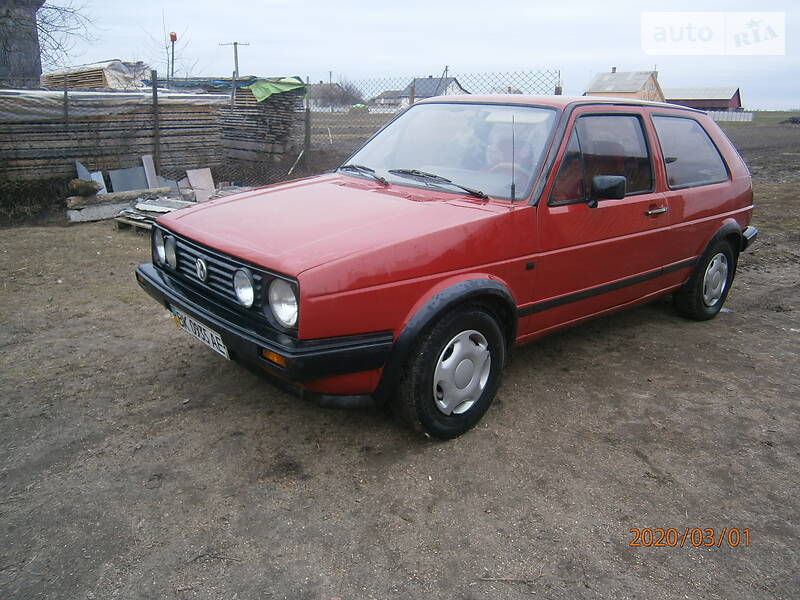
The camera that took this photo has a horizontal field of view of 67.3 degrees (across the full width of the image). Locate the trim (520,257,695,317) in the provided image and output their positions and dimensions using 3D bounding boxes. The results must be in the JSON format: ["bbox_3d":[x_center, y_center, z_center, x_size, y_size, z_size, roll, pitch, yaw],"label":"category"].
[{"bbox_3d":[1.153,-0.094,3.105,1.730,0.050,0.025,-12,22,-39],"label":"trim"}]

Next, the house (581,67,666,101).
[{"bbox_3d":[29.185,-26.466,78.675,7.284,6.437,7.750,-15,24,-42],"label":"house"}]

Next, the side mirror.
[{"bbox_3d":[0.899,-0.475,2.630,0.085,0.125,0.170,-13,22,-40],"label":"side mirror"}]

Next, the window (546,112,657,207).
[{"bbox_3d":[0.978,-0.701,2.921,0.970,0.425,0.040,-13,4,-39],"label":"window"}]

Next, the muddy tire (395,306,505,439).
[{"bbox_3d":[0.188,0.275,2.459,0.575,0.575,0.178,-13,22,-40],"label":"muddy tire"}]

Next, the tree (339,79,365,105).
[{"bbox_3d":[-8.537,-37.384,108.000,4.400,4.800,4.200,-1,17,-4],"label":"tree"}]

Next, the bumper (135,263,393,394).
[{"bbox_3d":[-0.715,0.016,2.512,0.410,0.155,1.610,-13,22,-40],"label":"bumper"}]

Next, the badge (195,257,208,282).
[{"bbox_3d":[-0.791,-0.118,2.395,0.018,0.100,0.100,-13,22,-40],"label":"badge"}]

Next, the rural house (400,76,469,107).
[{"bbox_3d":[5.704,-33.775,100.394,7.450,6.217,9.697,-13,22,-37],"label":"rural house"}]

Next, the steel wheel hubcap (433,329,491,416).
[{"bbox_3d":[0.263,0.307,2.517,0.375,0.375,0.050,-15,24,-42],"label":"steel wheel hubcap"}]

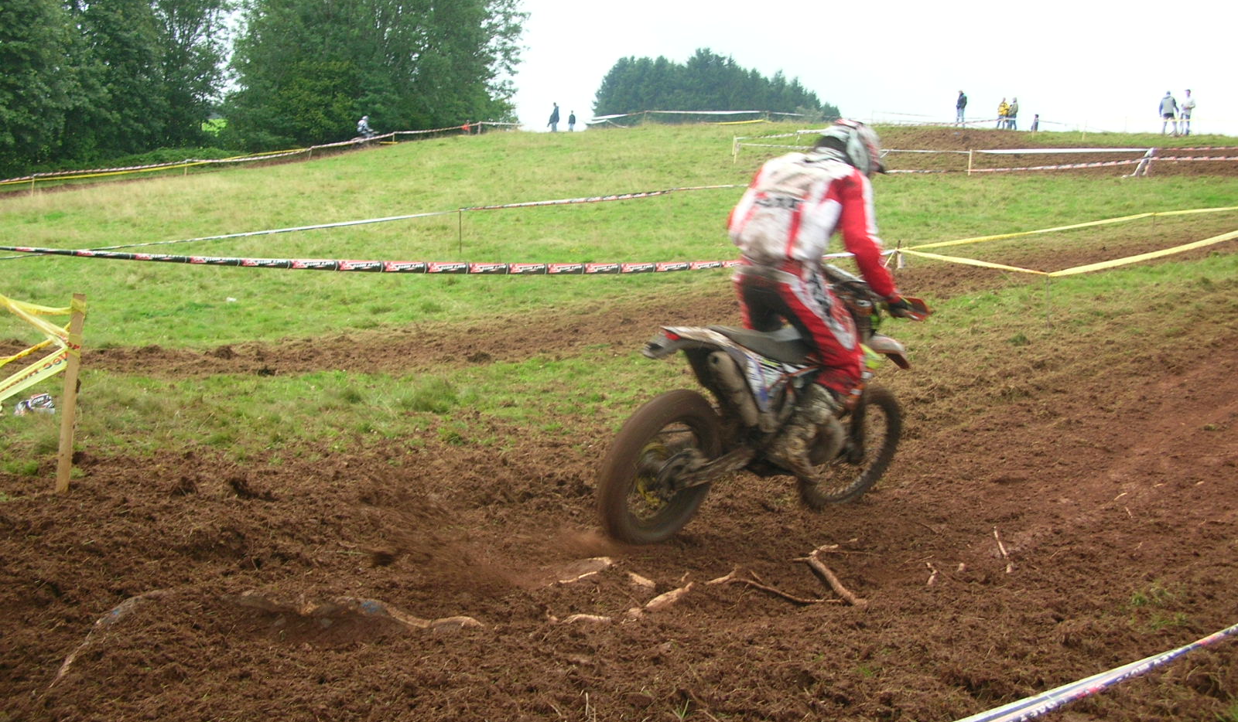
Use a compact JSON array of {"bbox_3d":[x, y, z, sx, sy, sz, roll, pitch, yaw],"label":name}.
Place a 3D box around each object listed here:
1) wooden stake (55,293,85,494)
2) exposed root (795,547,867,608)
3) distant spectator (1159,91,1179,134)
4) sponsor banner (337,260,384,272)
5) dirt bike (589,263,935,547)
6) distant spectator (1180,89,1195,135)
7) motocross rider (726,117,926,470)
[{"bbox_3d":[-2.626,0.151,6.000,0.060,0.970,0.045,5,6,-17],"label":"wooden stake"},{"bbox_3d":[0.800,0.790,4.640,0.200,0.080,0.640,0,7,-6],"label":"exposed root"},{"bbox_3d":[21.085,-9.495,48.000,0.660,1.750,0.420,1,7,6],"label":"distant spectator"},{"bbox_3d":[-2.027,-0.740,9.788,0.380,0.090,0.012,-1,6,-34],"label":"sponsor banner"},{"bbox_3d":[0.740,0.170,5.660,0.820,1.220,2.120,19,13,39],"label":"dirt bike"},{"bbox_3d":[21.827,-9.532,48.000,0.540,1.750,0.420,4,7,30],"label":"distant spectator"},{"bbox_3d":[0.880,-0.270,5.580,0.780,1.580,0.880,10,10,40],"label":"motocross rider"}]

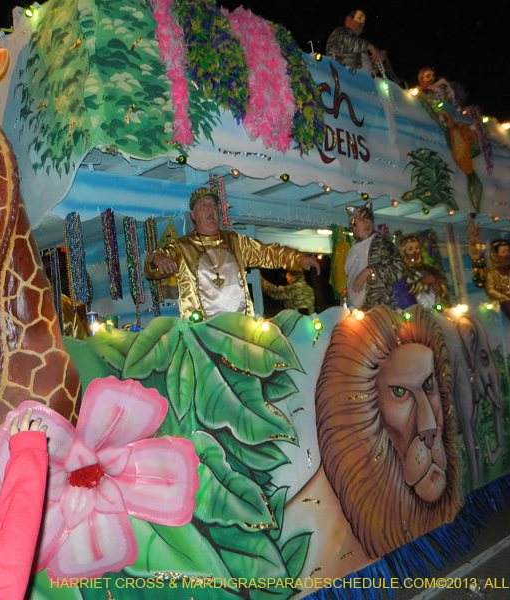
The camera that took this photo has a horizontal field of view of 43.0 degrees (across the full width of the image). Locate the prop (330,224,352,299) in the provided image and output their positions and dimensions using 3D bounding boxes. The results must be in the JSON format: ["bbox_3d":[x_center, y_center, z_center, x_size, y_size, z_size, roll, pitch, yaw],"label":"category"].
[{"bbox_3d":[0.761,-0.326,5.626,0.200,0.620,0.150,-1,-13,-44],"label":"prop"}]

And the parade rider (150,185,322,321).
[{"bbox_3d":[-0.080,0.155,3.931,1.100,1.760,0.500,-6,-10,-23],"label":"parade rider"}]

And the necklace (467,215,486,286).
[{"bbox_3d":[2.226,-0.475,6.473,0.130,0.700,0.110,-1,-13,-44],"label":"necklace"}]

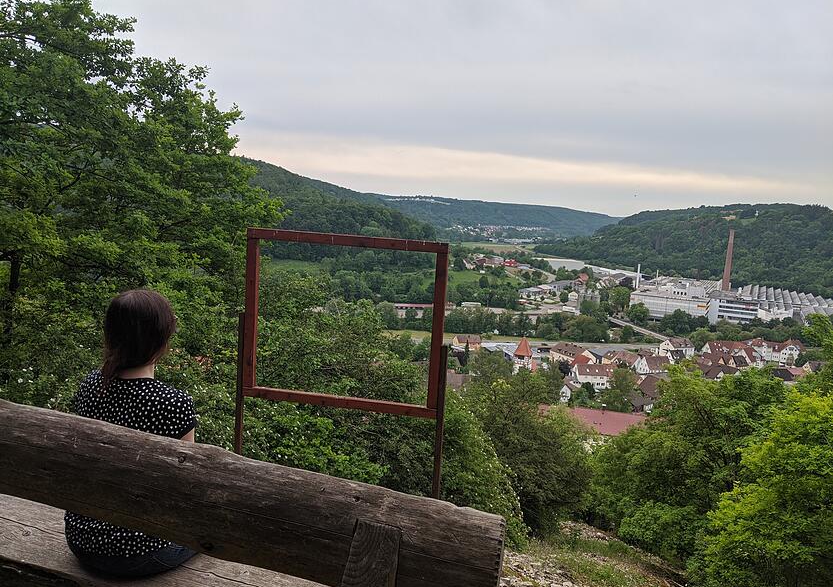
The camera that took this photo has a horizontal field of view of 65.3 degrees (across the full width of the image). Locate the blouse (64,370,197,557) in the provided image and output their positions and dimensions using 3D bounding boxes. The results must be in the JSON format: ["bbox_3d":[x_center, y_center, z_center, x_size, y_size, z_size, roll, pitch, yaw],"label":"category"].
[{"bbox_3d":[-0.924,0.536,2.100,0.400,0.550,0.250,5,6,20],"label":"blouse"}]

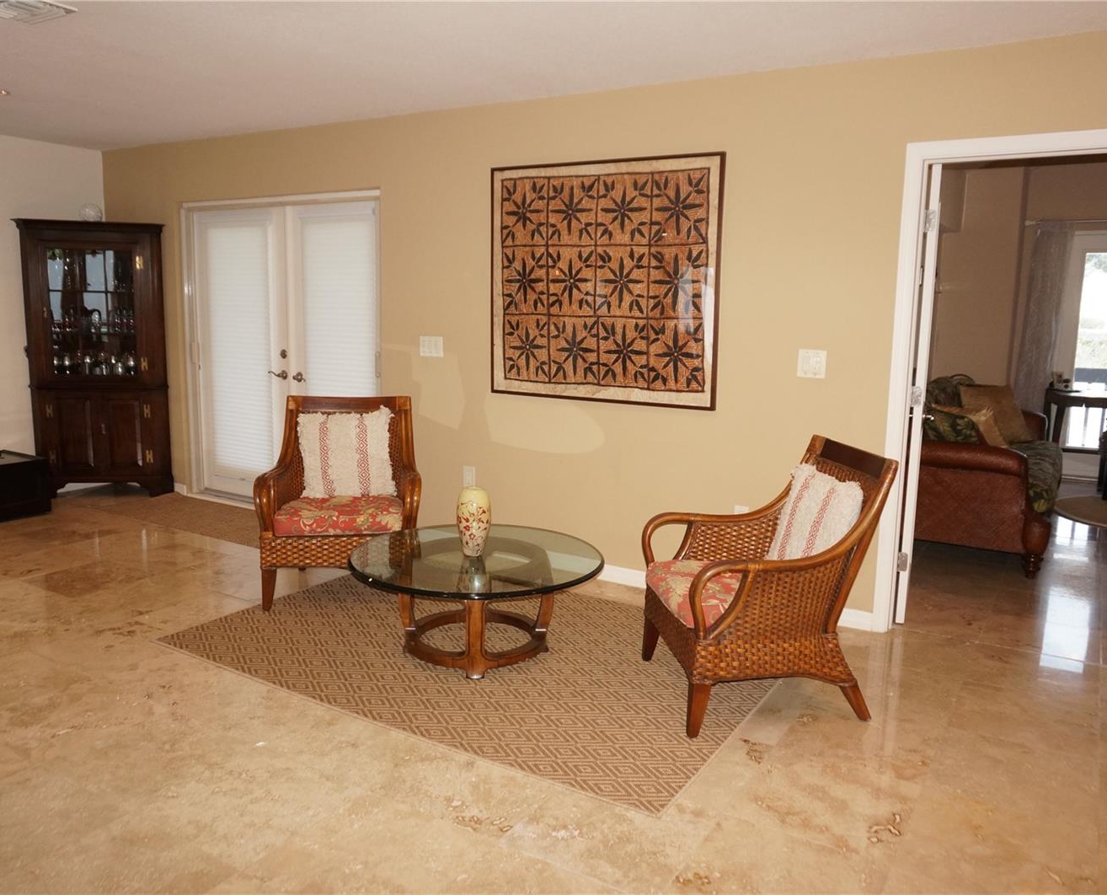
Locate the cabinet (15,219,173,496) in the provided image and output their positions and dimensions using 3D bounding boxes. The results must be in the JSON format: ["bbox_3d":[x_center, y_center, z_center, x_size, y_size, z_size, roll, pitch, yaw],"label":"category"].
[{"bbox_3d":[-3.246,-0.624,6.500,0.950,1.920,0.540,-1,9,-13],"label":"cabinet"}]

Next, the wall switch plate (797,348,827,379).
[{"bbox_3d":[1.158,-0.373,4.020,0.125,0.124,0.012,7,10,31],"label":"wall switch plate"}]

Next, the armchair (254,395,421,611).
[{"bbox_3d":[-1.029,0.240,4.447,0.750,0.935,0.715,0,9,-8],"label":"armchair"}]

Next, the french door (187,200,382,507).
[{"bbox_3d":[-1.791,-0.575,5.919,1.860,2.060,0.120,7,10,31],"label":"french door"}]

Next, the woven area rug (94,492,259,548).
[{"bbox_3d":[-2.107,0.476,5.795,1.975,0.010,0.645,7,10,31],"label":"woven area rug"}]

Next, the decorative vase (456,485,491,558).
[{"bbox_3d":[-0.321,0.306,3.632,0.141,0.262,0.141,1,9,0],"label":"decorative vase"}]

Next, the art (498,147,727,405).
[{"bbox_3d":[0.228,-0.827,4.519,1.297,1.187,0.036,7,10,31],"label":"art"}]

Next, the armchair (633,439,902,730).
[{"bbox_3d":[0.751,0.454,3.307,0.715,0.935,0.750,0,9,-7],"label":"armchair"}]

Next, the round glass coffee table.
[{"bbox_3d":[-0.310,0.641,3.674,1.030,0.410,1.030,1,9,0],"label":"round glass coffee table"}]

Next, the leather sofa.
[{"bbox_3d":[2.817,0.068,5.965,0.950,0.950,2.250,7,10,31],"label":"leather sofa"}]

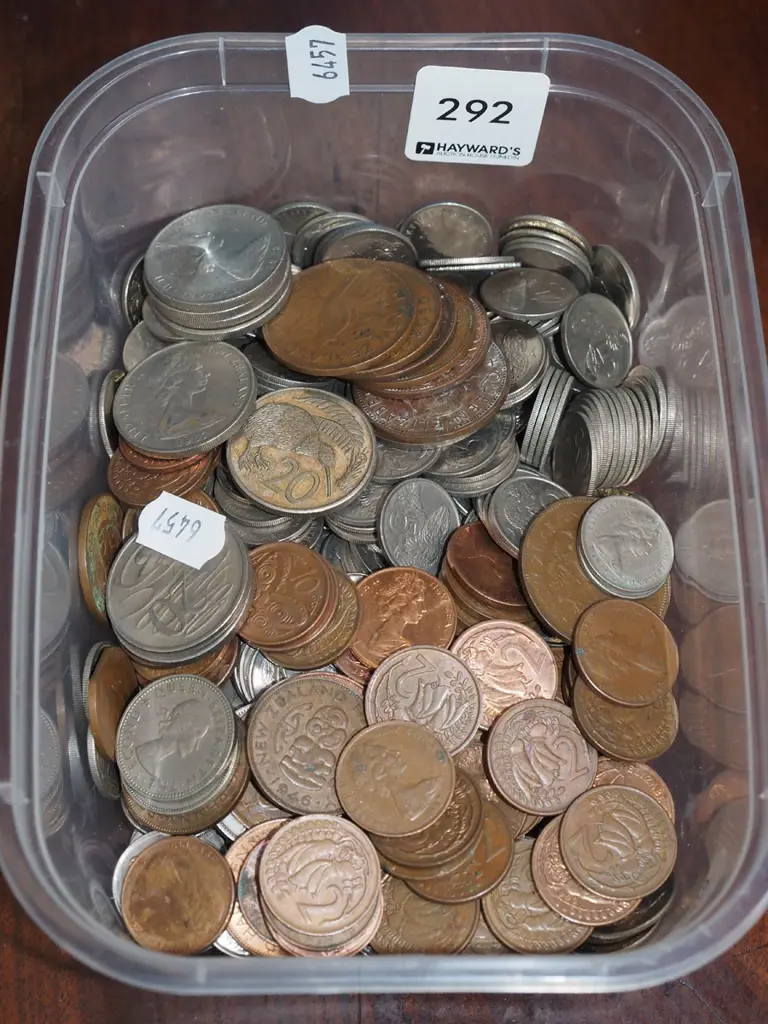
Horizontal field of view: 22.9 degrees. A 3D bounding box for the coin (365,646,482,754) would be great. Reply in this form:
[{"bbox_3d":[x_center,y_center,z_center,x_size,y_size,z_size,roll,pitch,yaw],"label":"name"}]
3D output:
[{"bbox_3d":[0.007,0.035,0.342,0.021,0.002,0.021,0,70,-10],"label":"coin"}]

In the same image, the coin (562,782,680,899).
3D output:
[{"bbox_3d":[0.042,0.059,0.340,0.021,0.002,0.021,0,64,-1],"label":"coin"}]

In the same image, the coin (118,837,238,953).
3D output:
[{"bbox_3d":[-0.037,0.069,0.343,0.021,0.002,0.021,0,73,8],"label":"coin"}]

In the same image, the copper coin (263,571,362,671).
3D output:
[{"bbox_3d":[-0.014,0.020,0.355,0.021,0.002,0.021,0,68,16],"label":"copper coin"}]

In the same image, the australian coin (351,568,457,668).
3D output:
[{"bbox_3d":[0.003,0.021,0.354,0.021,0.002,0.021,0,67,4],"label":"australian coin"}]

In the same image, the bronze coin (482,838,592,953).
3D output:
[{"bbox_3d":[0.028,0.068,0.334,0.021,0.002,0.021,0,62,5],"label":"bronze coin"}]

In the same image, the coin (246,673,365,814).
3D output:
[{"bbox_3d":[-0.012,0.041,0.337,0.025,0.002,0.025,0,71,-19],"label":"coin"}]

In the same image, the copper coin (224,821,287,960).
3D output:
[{"bbox_3d":[-0.018,0.069,0.345,0.025,0.002,0.025,0,73,4],"label":"copper coin"}]

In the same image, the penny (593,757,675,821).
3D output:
[{"bbox_3d":[0.042,0.055,0.345,0.021,0.002,0.021,0,61,4],"label":"penny"}]

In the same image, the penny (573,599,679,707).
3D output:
[{"bbox_3d":[0.045,0.026,0.349,0.021,0.002,0.021,0,64,-19],"label":"penny"}]

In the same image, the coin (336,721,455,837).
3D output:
[{"bbox_3d":[0.002,0.047,0.334,0.021,0.002,0.021,0,69,-4],"label":"coin"}]

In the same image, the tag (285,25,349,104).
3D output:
[{"bbox_3d":[-0.013,-0.086,0.367,0.012,0.020,0.001,-3,56,0],"label":"tag"}]

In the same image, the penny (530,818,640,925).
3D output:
[{"bbox_3d":[0.036,0.063,0.336,0.021,0.002,0.021,0,61,-15],"label":"penny"}]

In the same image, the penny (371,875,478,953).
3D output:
[{"bbox_3d":[0.007,0.071,0.336,0.021,0.002,0.021,0,69,3],"label":"penny"}]

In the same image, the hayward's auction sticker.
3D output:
[{"bbox_3d":[0.018,-0.075,0.362,0.025,0.025,0.001,2,57,-5],"label":"hayward's auction sticker"}]

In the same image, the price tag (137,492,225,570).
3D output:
[{"bbox_3d":[-0.039,0.003,0.366,0.020,0.001,0.012,19,73,26],"label":"price tag"}]

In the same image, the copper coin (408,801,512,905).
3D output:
[{"bbox_3d":[0.013,0.059,0.333,0.021,0.002,0.021,0,61,20],"label":"copper coin"}]

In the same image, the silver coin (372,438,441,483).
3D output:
[{"bbox_3d":[0.002,-0.014,0.370,0.020,0.002,0.020,0,52,13],"label":"silver coin"}]

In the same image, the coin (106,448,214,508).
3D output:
[{"bbox_3d":[-0.043,-0.009,0.367,0.021,0.002,0.021,0,54,17],"label":"coin"}]

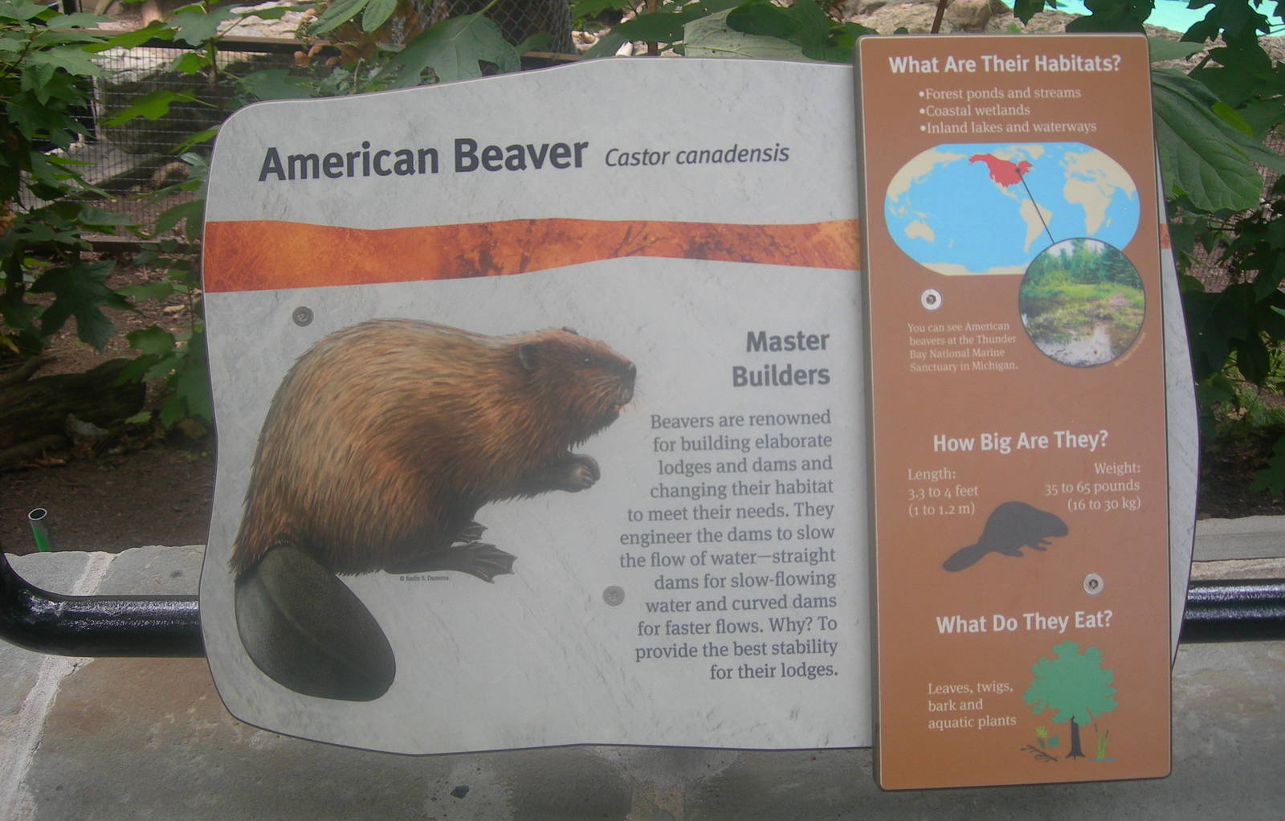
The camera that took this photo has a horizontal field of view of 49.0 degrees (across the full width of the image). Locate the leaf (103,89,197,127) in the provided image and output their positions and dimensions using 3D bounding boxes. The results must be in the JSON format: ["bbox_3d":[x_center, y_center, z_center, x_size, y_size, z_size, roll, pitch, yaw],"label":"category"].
[{"bbox_3d":[-0.681,-0.418,1.950,0.131,0.044,0.070,0,21,0],"label":"leaf"}]

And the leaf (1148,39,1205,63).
[{"bbox_3d":[0.641,-0.447,1.750,0.111,0.029,0.080,0,21,0],"label":"leaf"}]

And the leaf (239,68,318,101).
[{"bbox_3d":[-0.517,-0.452,2.000,0.114,0.059,0.070,0,21,0],"label":"leaf"}]

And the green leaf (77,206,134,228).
[{"bbox_3d":[-0.743,-0.267,1.950,0.079,0.020,0.070,0,21,0],"label":"green leaf"}]

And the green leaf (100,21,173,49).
[{"bbox_3d":[-0.699,-0.518,1.950,0.100,0.034,0.070,0,21,0],"label":"green leaf"}]

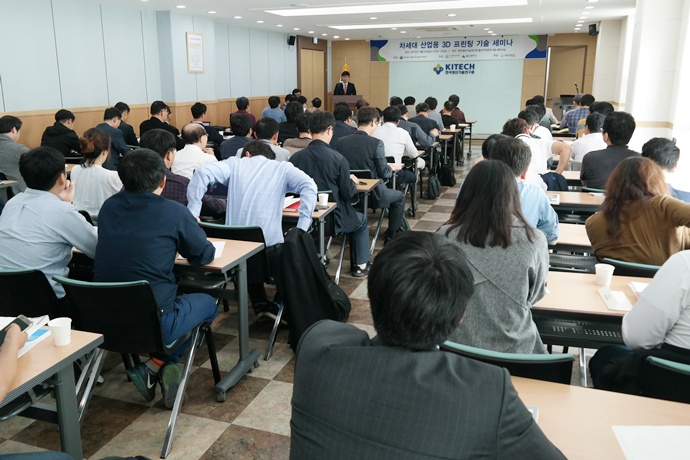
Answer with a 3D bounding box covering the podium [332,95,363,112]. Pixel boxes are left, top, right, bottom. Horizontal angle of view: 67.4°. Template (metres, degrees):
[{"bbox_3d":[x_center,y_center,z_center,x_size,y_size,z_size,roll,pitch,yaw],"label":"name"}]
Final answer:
[{"bbox_3d":[0.114,-2.584,12.377,0.670,1.180,0.480,4,17,14],"label":"podium"}]

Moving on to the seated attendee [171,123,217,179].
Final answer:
[{"bbox_3d":[-1.175,-0.354,4.684,0.560,1.240,0.820,8,18,27],"label":"seated attendee"}]

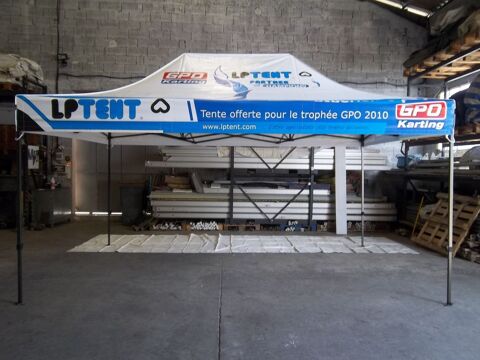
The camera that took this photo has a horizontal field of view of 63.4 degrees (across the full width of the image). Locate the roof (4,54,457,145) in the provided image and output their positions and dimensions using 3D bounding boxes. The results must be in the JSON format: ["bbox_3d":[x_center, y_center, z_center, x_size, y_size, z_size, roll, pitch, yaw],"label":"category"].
[{"bbox_3d":[-0.041,-1.171,5.548,4.660,1.240,2.970,0,3,0],"label":"roof"}]

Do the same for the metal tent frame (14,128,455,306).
[{"bbox_3d":[-0.050,0.210,5.610,4.660,2.140,2.960,0,3,0],"label":"metal tent frame"}]

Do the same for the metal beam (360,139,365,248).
[{"bbox_3d":[2.255,0.208,7.088,0.045,2.040,0.045,0,3,0],"label":"metal beam"}]

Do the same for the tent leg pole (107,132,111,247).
[{"bbox_3d":[-2.374,0.171,7.056,0.045,2.060,0.045,0,3,0],"label":"tent leg pole"}]

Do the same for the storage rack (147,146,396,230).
[{"bbox_3d":[0.750,0.102,9.161,5.750,2.050,0.950,0,3,0],"label":"storage rack"}]

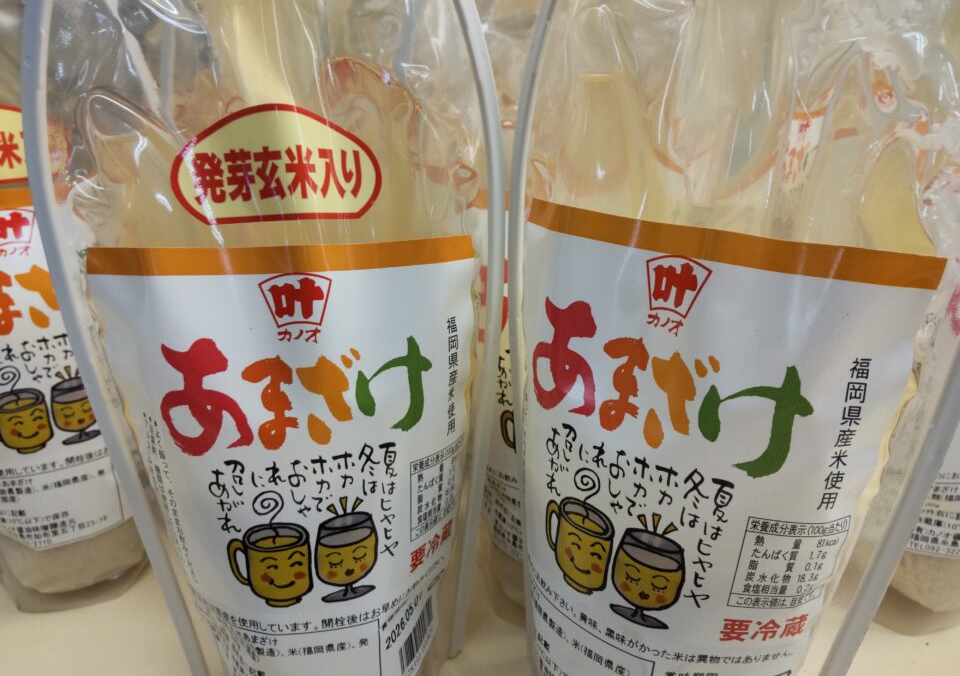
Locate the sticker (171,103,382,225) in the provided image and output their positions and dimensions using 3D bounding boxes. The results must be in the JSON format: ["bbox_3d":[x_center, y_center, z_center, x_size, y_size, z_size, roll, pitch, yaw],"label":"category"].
[{"bbox_3d":[-0.053,-0.046,0.175,0.054,0.030,0.003,-3,21,-10],"label":"sticker"}]

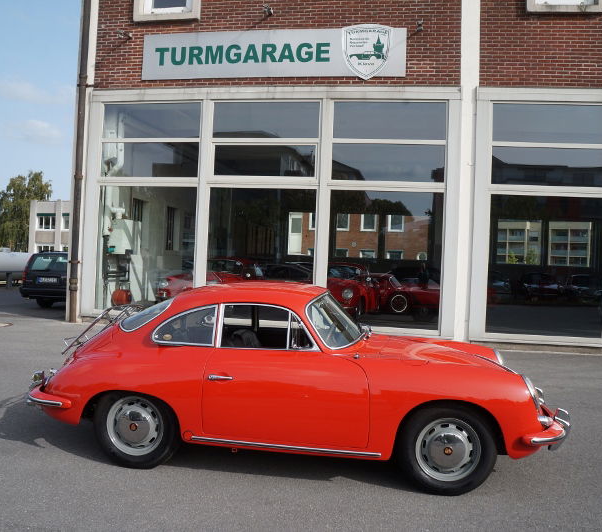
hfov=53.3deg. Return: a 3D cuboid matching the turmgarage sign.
[{"bbox_3d":[-0.602,-4.117,11.704,5.236,0.925,0.120,2,0,9],"label":"turmgarage sign"}]

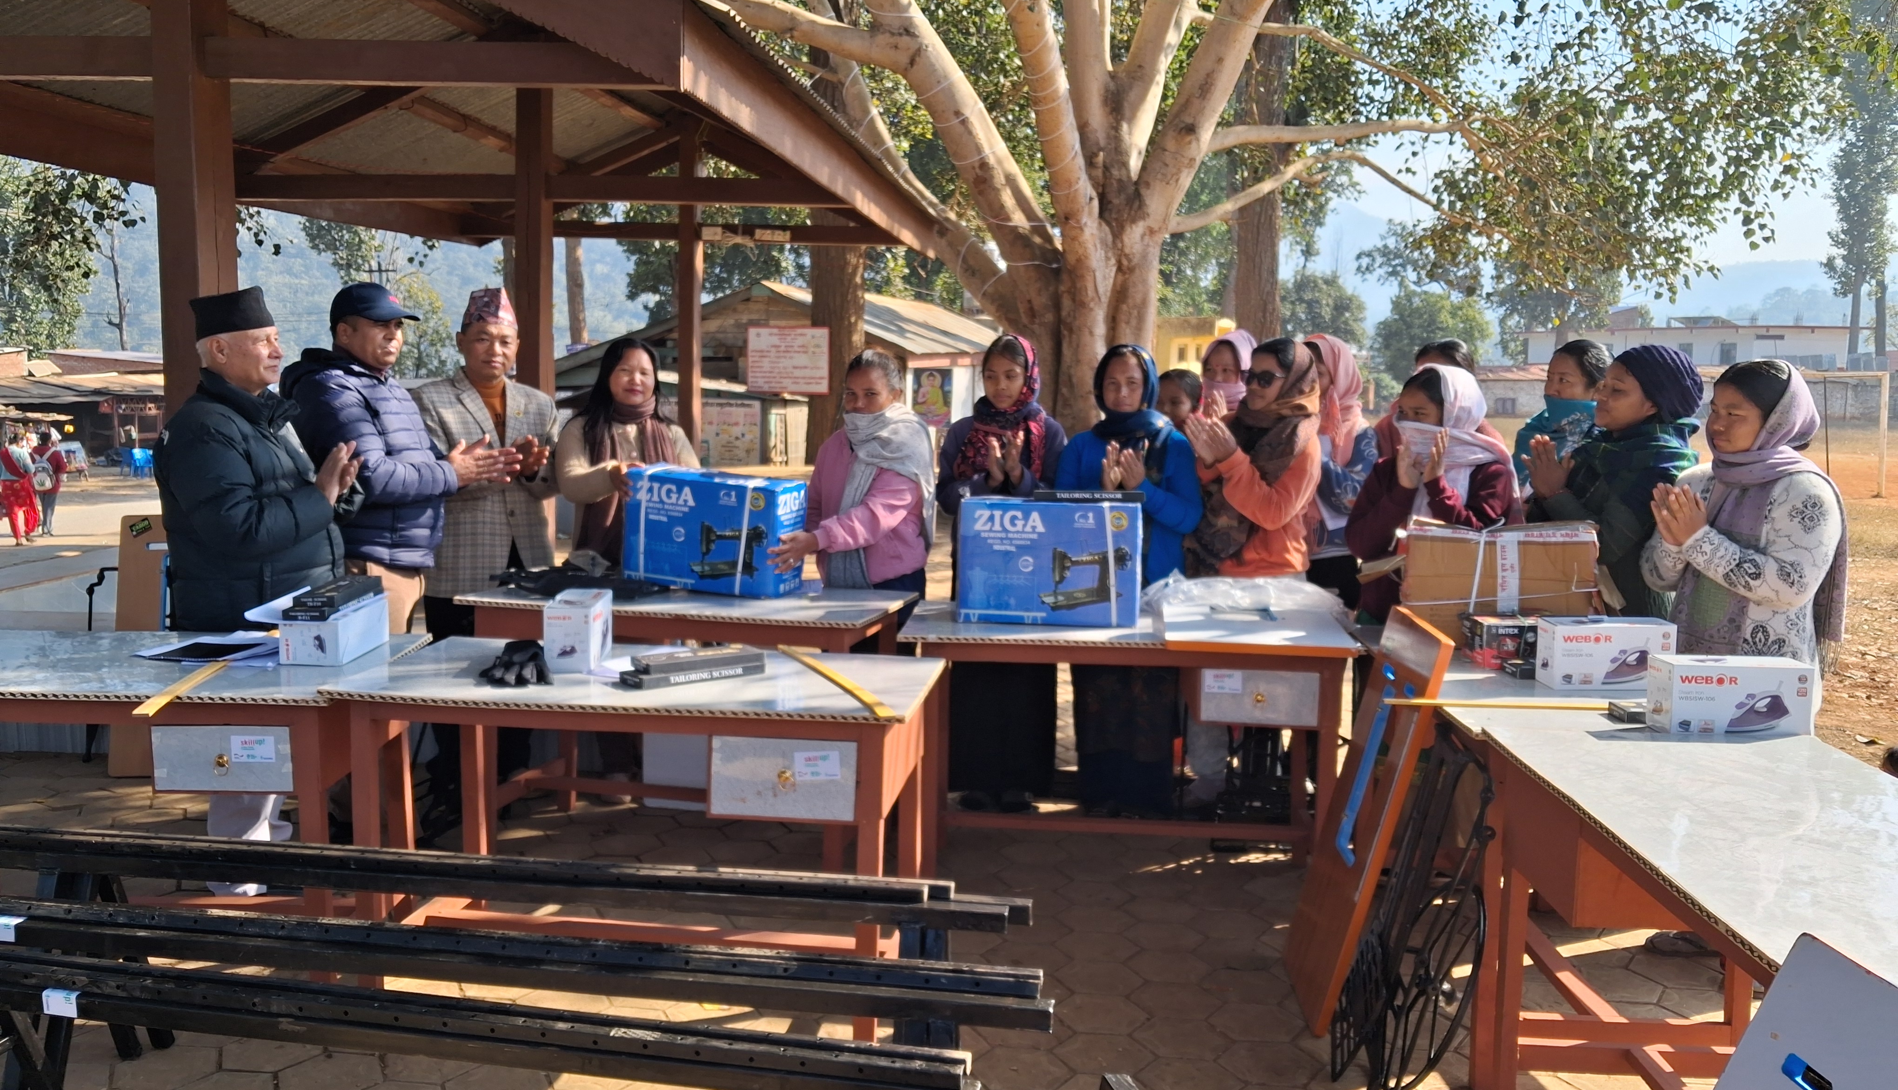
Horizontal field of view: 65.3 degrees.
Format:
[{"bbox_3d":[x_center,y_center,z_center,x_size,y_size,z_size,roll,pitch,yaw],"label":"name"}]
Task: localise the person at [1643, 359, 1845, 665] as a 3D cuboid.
[{"bbox_3d":[1.960,0.310,3.627,0.410,1.521,0.460,-2,7,-28],"label":"person"}]

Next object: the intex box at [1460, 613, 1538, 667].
[{"bbox_3d":[1.400,0.241,3.732,0.155,0.090,0.165,1,6,0],"label":"intex box"}]

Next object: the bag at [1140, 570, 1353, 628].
[{"bbox_3d":[0.846,0.157,4.267,0.600,0.120,0.360,2,6,5],"label":"bag"}]

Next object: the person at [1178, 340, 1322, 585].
[{"bbox_3d":[1.011,0.098,4.958,0.420,1.590,0.460,-4,8,-40],"label":"person"}]

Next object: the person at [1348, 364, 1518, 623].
[{"bbox_3d":[1.443,0.219,4.428,0.470,1.509,0.500,-4,8,-41],"label":"person"}]

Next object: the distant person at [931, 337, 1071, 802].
[{"bbox_3d":[0.181,0.080,5.040,0.470,1.578,0.420,2,6,3],"label":"distant person"}]

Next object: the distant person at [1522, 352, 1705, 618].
[{"bbox_3d":[1.907,0.220,4.245,0.460,1.574,0.500,-2,7,-30],"label":"distant person"}]

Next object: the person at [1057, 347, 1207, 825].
[{"bbox_3d":[0.600,0.106,5.011,0.500,1.555,0.420,3,6,8],"label":"person"}]

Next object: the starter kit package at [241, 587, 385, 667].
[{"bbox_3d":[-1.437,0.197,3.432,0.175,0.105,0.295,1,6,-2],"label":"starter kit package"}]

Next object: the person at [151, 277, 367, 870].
[{"bbox_3d":[-1.883,0.122,4.029,0.460,1.625,0.520,4,6,20],"label":"person"}]

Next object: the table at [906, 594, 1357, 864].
[{"bbox_3d":[0.469,0.596,4.184,1.200,0.760,0.640,2,6,3],"label":"table"}]

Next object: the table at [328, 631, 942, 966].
[{"bbox_3d":[-0.657,0.664,3.299,1.200,0.760,0.640,2,6,5],"label":"table"}]

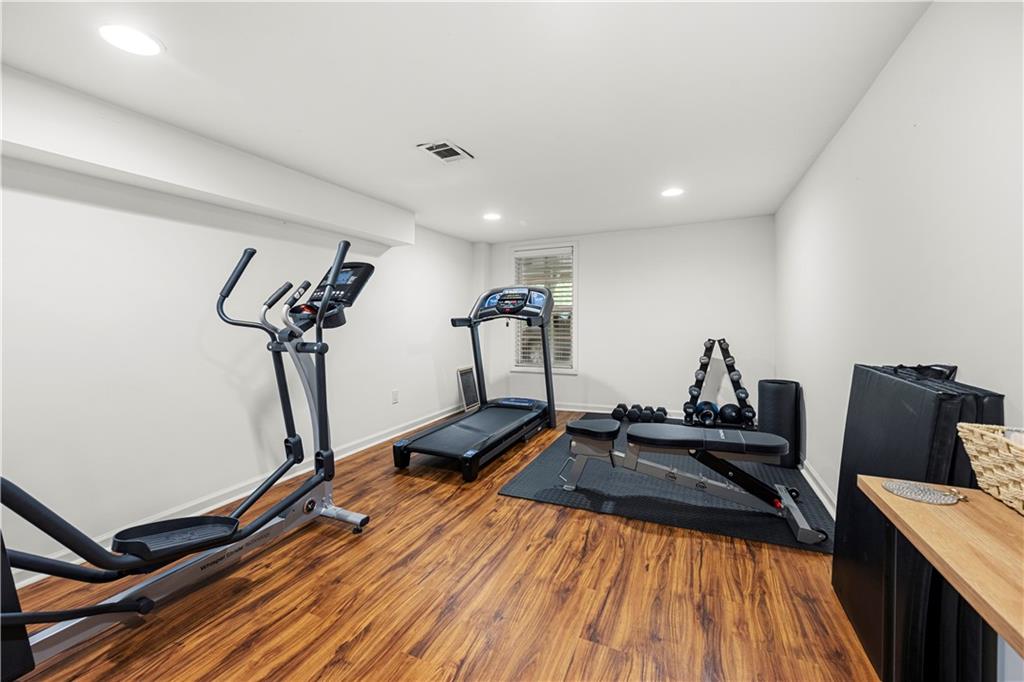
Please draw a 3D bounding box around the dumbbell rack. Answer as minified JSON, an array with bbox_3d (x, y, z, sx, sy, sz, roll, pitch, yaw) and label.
[{"bbox_3d":[2.108,0.419,4.040,0.616,0.886,0.278,1,3,25],"label":"dumbbell rack"}]

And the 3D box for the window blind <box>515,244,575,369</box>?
[{"bbox_3d":[0.383,-0.398,4.881,0.769,1.443,0.056,1,3,25],"label":"window blind"}]

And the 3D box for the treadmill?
[{"bbox_3d":[-0.222,0.199,3.629,0.893,1.443,1.754,1,3,25],"label":"treadmill"}]

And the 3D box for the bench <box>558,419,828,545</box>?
[{"bbox_3d":[1.008,0.757,2.442,1.399,0.411,0.549,1,3,25],"label":"bench"}]

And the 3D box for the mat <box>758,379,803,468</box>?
[{"bbox_3d":[2.016,0.614,3.019,0.253,0.608,0.253,1,3,25],"label":"mat"}]

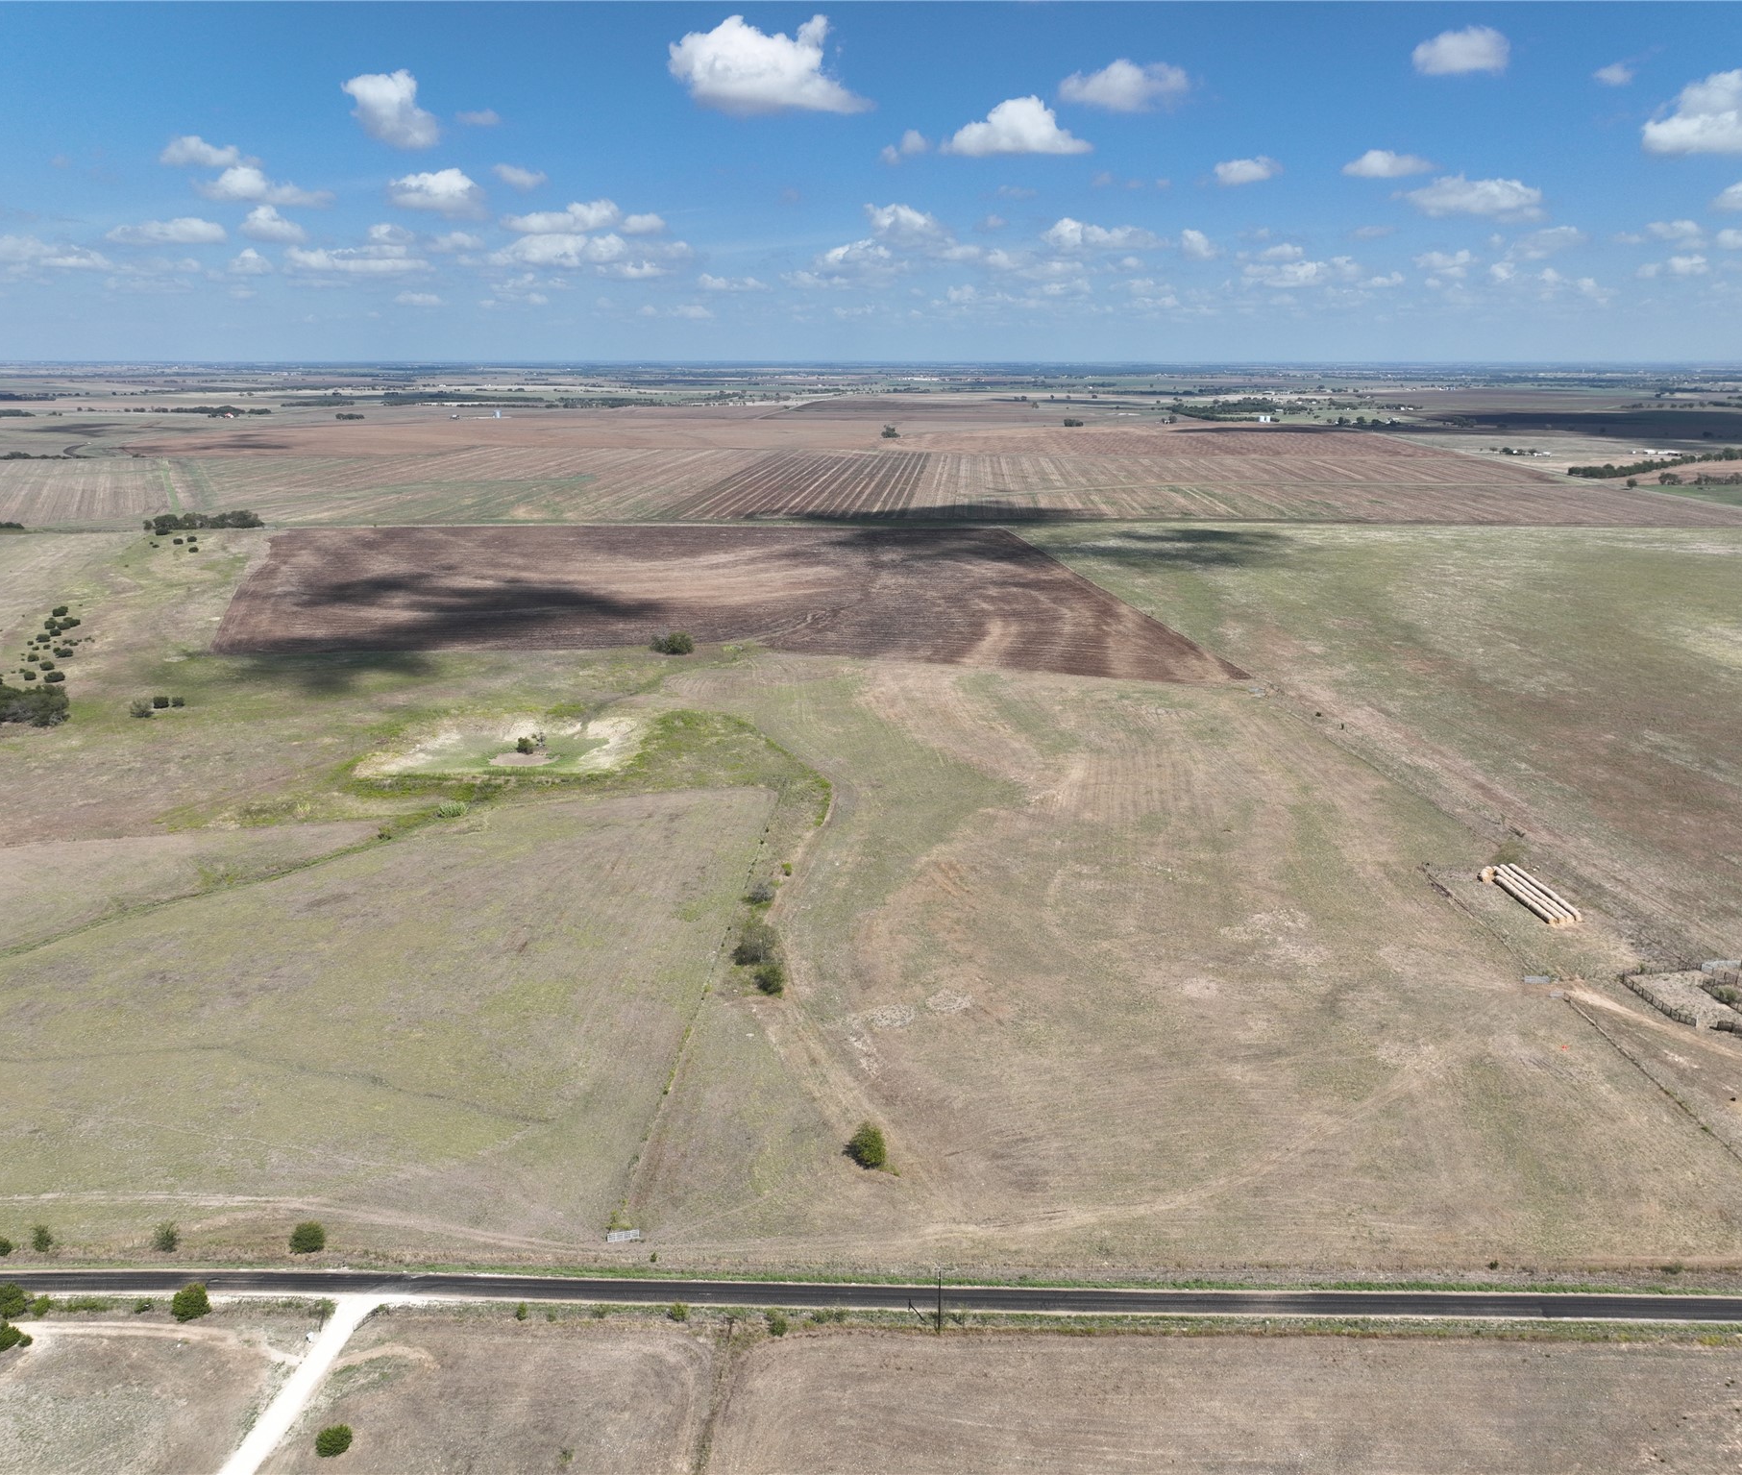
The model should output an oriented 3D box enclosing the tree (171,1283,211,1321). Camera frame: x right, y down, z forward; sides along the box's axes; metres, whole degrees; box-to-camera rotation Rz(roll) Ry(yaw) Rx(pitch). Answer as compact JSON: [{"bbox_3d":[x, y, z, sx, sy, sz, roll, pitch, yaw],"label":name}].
[{"bbox_3d":[-85.230,70.920,171.270,4.700,4.800,4.600,-9,18,-29],"label":"tree"}]

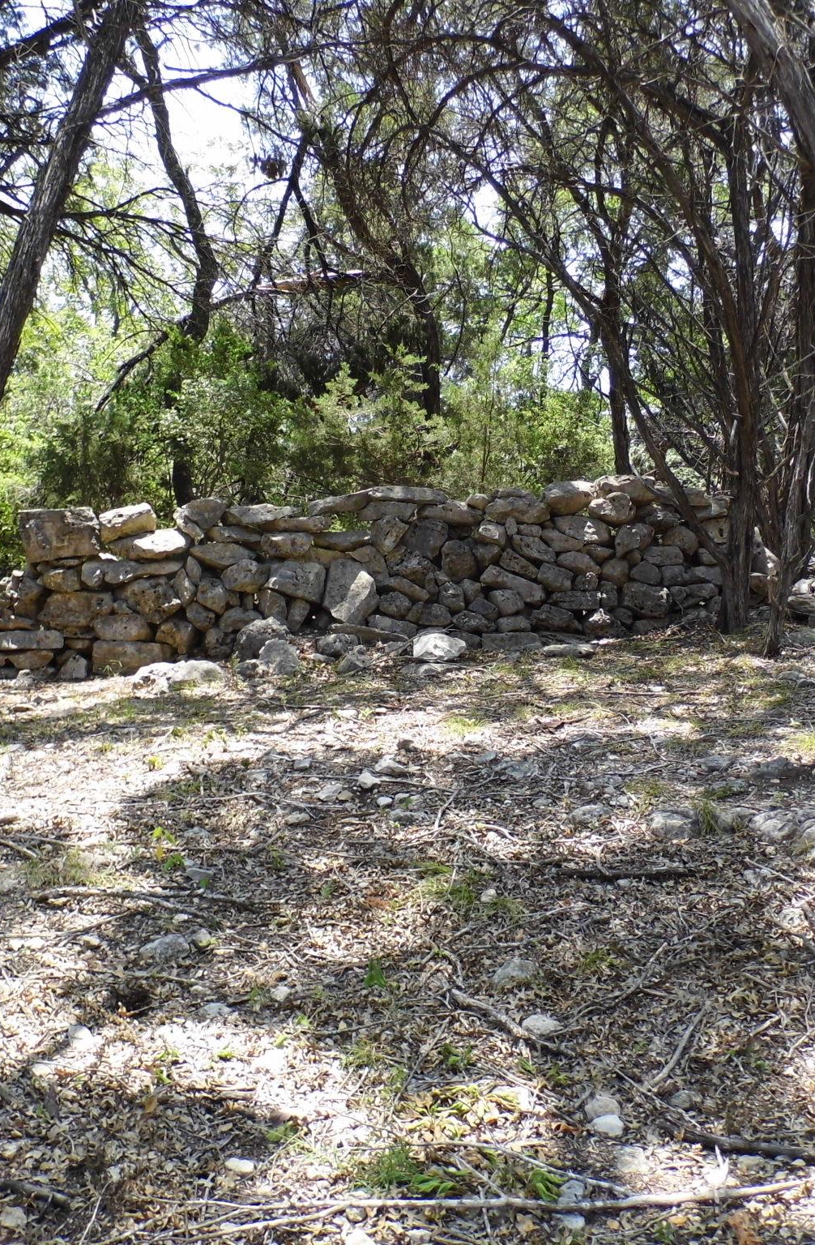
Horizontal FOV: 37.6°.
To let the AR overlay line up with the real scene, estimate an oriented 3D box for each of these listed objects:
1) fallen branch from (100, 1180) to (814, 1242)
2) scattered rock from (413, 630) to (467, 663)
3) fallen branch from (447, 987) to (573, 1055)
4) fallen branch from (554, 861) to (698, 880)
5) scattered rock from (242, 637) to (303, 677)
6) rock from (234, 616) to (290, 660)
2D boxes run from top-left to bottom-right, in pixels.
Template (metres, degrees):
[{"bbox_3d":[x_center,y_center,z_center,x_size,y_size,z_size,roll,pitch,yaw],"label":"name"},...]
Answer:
[{"bbox_3d":[0.109,1.112,2.372,1.339,0.050,0.190,-3,9,-4],"label":"fallen branch"},{"bbox_3d":[0.240,0.186,9.050,0.400,0.230,0.300,1,3,0],"label":"scattered rock"},{"bbox_3d":[0.242,1.009,3.074,0.075,0.035,0.448,-9,11,-38],"label":"fallen branch"},{"bbox_3d":[0.745,0.834,4.087,0.468,0.040,0.087,-1,9,9],"label":"fallen branch"},{"bbox_3d":[-0.984,0.260,8.750,0.400,0.280,0.320,1,3,0],"label":"scattered rock"},{"bbox_3d":[-1.010,0.112,8.300,0.370,0.290,0.300,0,3,-7],"label":"rock"}]

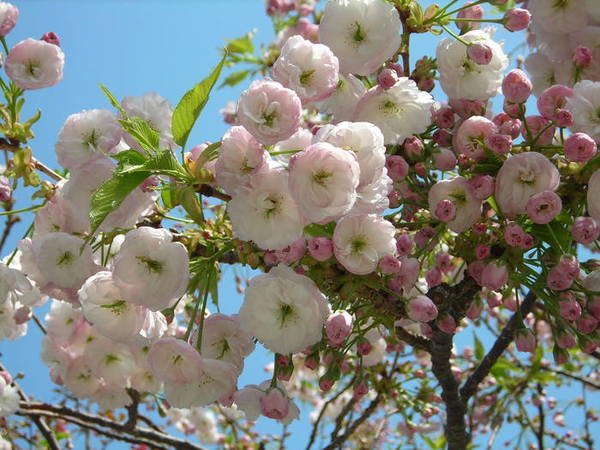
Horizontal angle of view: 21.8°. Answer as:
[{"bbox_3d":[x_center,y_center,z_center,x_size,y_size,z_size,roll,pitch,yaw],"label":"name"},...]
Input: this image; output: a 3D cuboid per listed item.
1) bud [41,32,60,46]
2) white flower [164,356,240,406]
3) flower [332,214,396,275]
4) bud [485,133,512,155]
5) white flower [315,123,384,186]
[{"bbox_3d":[-0.171,-0.127,1.070,0.015,0.013,0.015,9,-9,-23],"label":"bud"},{"bbox_3d":[-0.062,0.097,0.970,0.047,0.030,0.036,3,-66,-8],"label":"white flower"},{"bbox_3d":[0.041,0.012,0.990,0.040,0.037,0.031,1,6,-12],"label":"flower"},{"bbox_3d":[0.120,-0.049,0.940,0.017,0.015,0.017,2,14,-7],"label":"bud"},{"bbox_3d":[0.030,-0.043,0.950,0.042,0.041,0.025,9,8,-18],"label":"white flower"}]

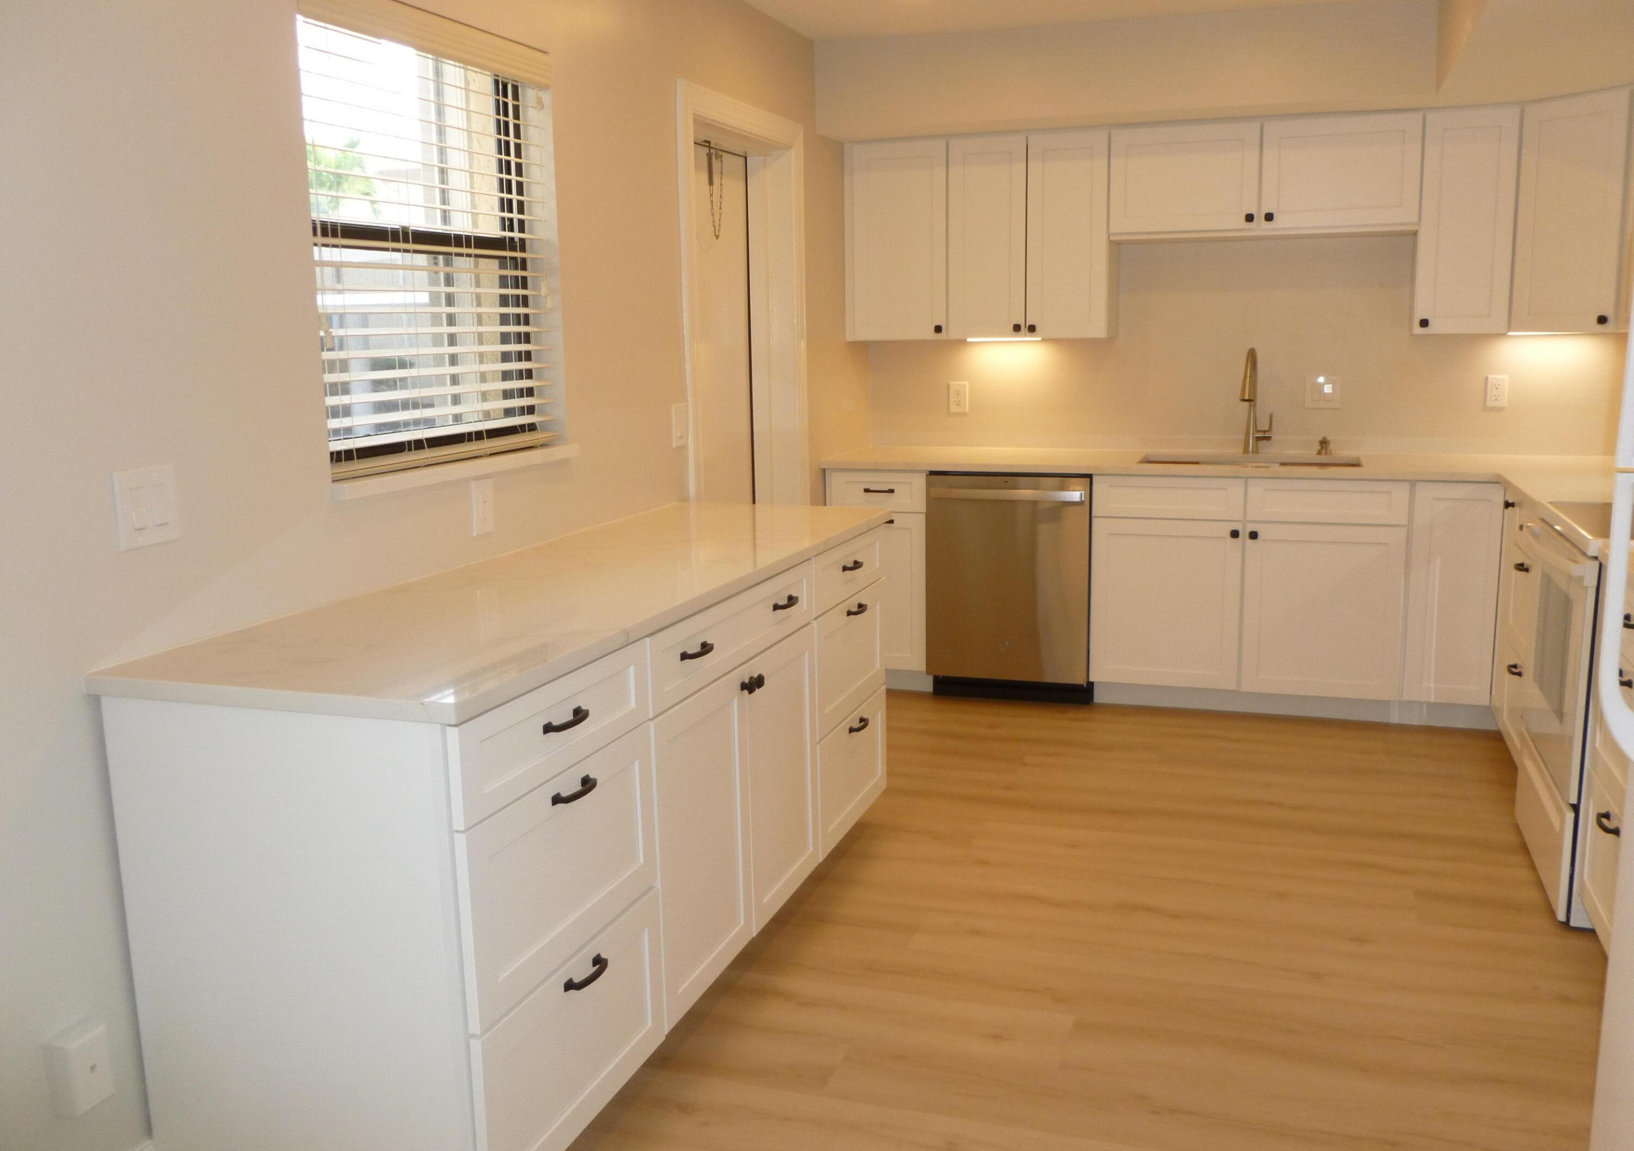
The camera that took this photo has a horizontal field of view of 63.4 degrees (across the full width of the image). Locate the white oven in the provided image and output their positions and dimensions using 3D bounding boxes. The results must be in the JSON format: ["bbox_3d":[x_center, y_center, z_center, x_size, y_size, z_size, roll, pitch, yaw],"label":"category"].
[{"bbox_3d":[2.147,0.316,3.276,0.660,0.930,0.760,3,11,20],"label":"white oven"}]

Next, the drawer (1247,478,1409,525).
[{"bbox_3d":[1.819,-0.290,4.743,0.518,0.149,0.450,2,10,19],"label":"drawer"}]

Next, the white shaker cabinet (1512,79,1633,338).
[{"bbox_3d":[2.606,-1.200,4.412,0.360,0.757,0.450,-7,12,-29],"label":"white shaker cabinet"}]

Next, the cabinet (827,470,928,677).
[{"bbox_3d":[0.336,-0.063,5.394,0.390,0.786,0.610,2,10,19],"label":"cabinet"}]

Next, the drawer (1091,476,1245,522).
[{"bbox_3d":[1.321,-0.314,4.915,0.520,0.154,0.450,2,10,19],"label":"drawer"}]

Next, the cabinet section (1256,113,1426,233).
[{"bbox_3d":[1.866,-1.426,4.724,0.509,0.358,0.325,3,11,20],"label":"cabinet section"}]

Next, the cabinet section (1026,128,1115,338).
[{"bbox_3d":[0.988,-1.282,5.071,0.296,0.732,0.325,3,11,20],"label":"cabinet section"}]

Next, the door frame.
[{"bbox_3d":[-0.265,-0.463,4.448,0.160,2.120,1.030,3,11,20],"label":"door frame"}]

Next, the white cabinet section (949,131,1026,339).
[{"bbox_3d":[0.702,-1.296,5.173,0.299,0.732,0.325,3,11,20],"label":"white cabinet section"}]

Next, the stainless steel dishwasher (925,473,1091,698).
[{"bbox_3d":[0.795,0.015,5.195,0.605,0.870,0.620,2,11,17],"label":"stainless steel dishwasher"}]

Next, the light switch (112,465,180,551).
[{"bbox_3d":[-1.057,-0.108,2.087,0.010,0.119,0.114,3,11,20],"label":"light switch"}]

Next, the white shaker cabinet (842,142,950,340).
[{"bbox_3d":[0.356,-1.320,5.279,0.405,0.757,0.325,2,11,17],"label":"white shaker cabinet"}]

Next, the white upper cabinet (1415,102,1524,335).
[{"bbox_3d":[2.277,-1.234,4.675,0.300,0.750,0.320,2,10,19],"label":"white upper cabinet"}]

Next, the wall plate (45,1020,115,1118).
[{"bbox_3d":[-1.087,0.725,1.947,0.053,0.112,0.066,2,10,19],"label":"wall plate"}]

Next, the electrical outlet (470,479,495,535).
[{"bbox_3d":[-0.737,-0.151,2.918,0.010,0.119,0.077,2,10,19],"label":"electrical outlet"}]

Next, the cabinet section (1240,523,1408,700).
[{"bbox_3d":[1.842,0.070,4.837,0.511,0.599,0.610,3,11,20],"label":"cabinet section"}]

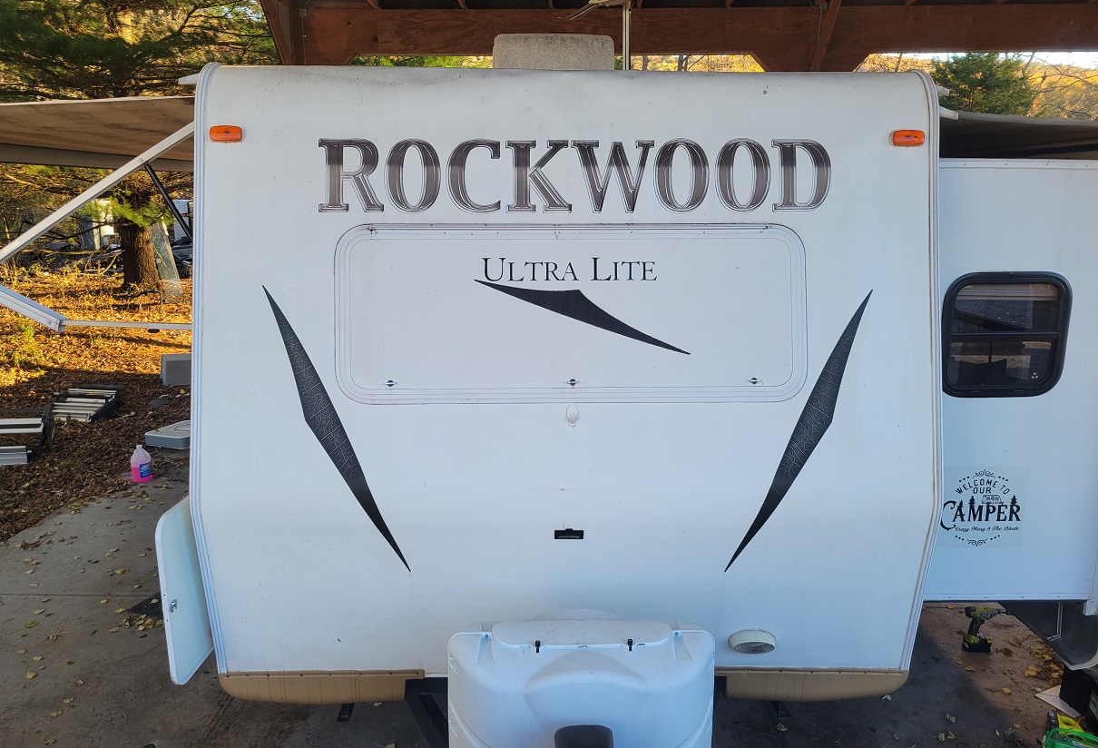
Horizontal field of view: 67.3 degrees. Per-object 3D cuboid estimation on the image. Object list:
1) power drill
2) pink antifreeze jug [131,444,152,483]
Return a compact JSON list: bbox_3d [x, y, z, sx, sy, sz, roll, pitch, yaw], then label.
[{"bbox_3d":[2.212,1.299,4.226,0.158,0.232,0.077,1,12,3],"label":"power drill"},{"bbox_3d":[-3.325,0.722,6.724,0.142,0.297,0.142,9,15,34],"label":"pink antifreeze jug"}]

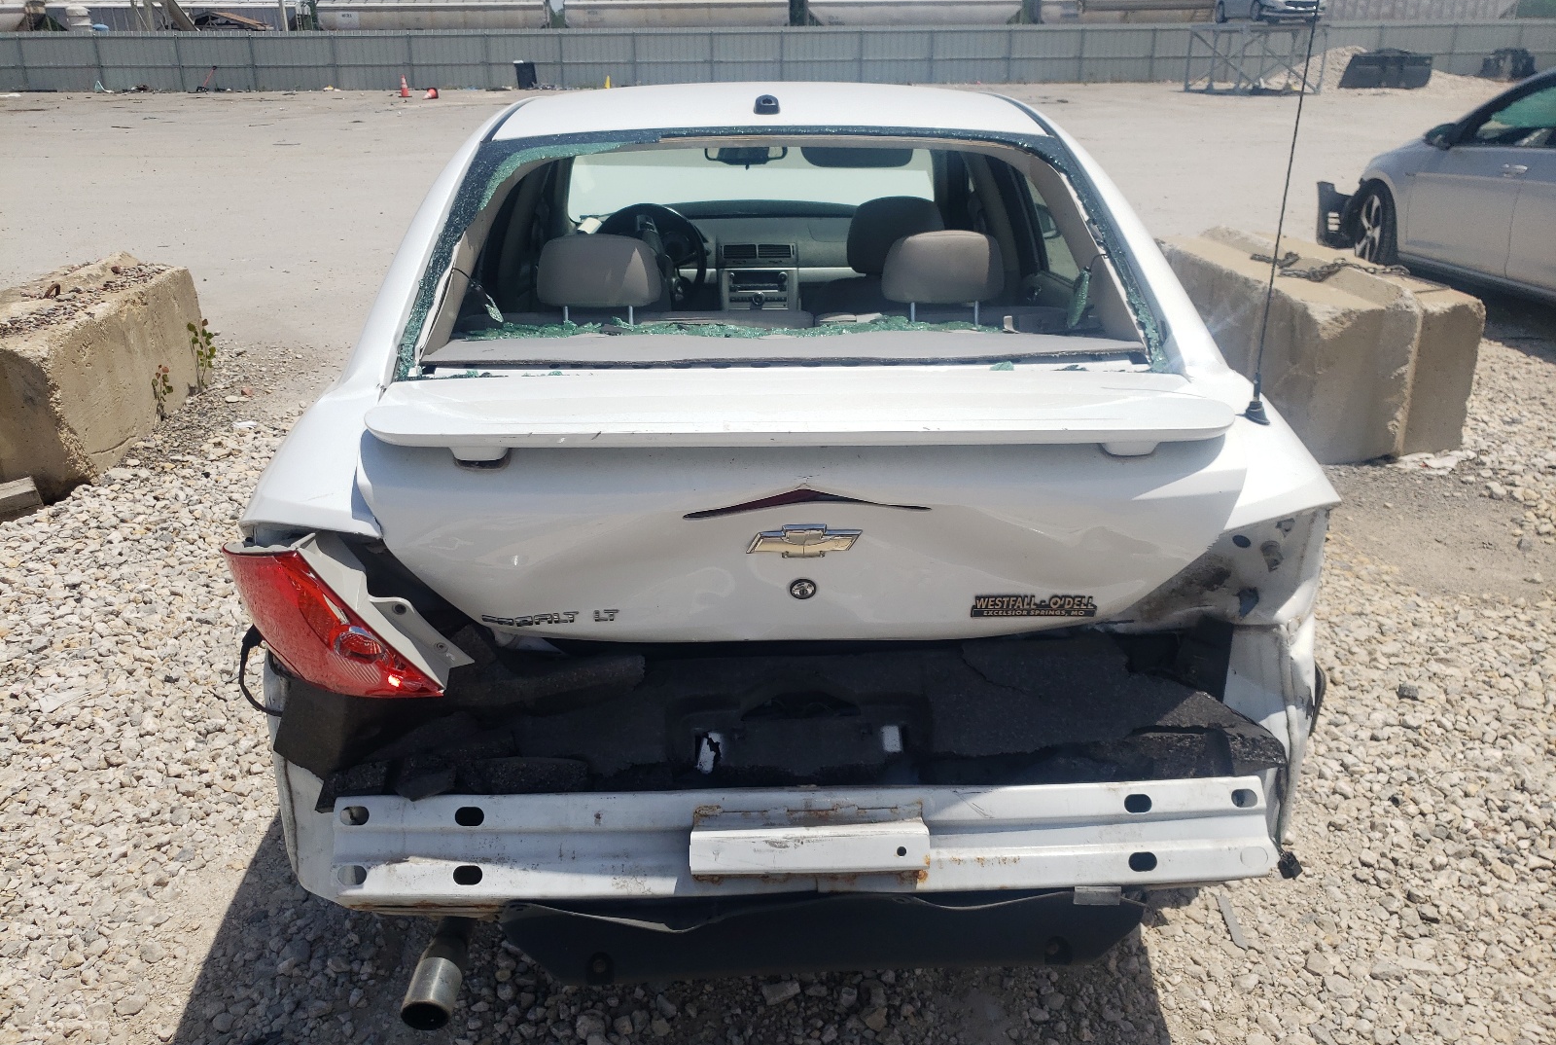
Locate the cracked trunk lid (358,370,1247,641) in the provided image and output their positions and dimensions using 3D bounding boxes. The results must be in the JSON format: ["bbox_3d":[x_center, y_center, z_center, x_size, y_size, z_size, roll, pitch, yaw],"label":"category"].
[{"bbox_3d":[0.035,-0.038,1.813,1.280,0.380,0.420,-1,22,-1],"label":"cracked trunk lid"}]

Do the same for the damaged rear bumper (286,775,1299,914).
[{"bbox_3d":[0.040,0.447,1.677,1.320,0.160,0.100,-1,22,-1],"label":"damaged rear bumper"}]

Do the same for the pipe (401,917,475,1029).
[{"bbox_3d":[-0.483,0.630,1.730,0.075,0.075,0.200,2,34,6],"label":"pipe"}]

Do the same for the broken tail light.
[{"bbox_3d":[-0.604,0.138,1.665,0.300,0.215,0.190,6,22,15],"label":"broken tail light"}]

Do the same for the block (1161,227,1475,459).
[{"bbox_3d":[2.357,-0.888,5.439,0.610,0.640,1.870,-2,22,-3],"label":"block"}]

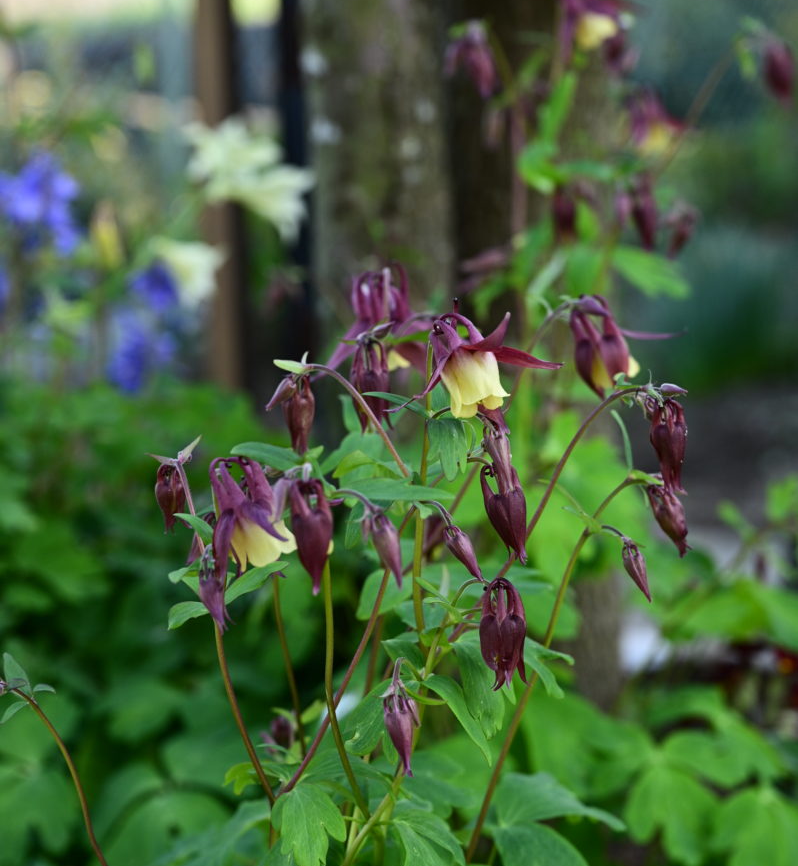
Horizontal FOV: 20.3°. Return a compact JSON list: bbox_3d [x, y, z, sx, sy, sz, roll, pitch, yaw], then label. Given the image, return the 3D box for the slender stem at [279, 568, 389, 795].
[{"bbox_3d":[-0.022,0.085,0.765,0.006,0.086,0.009,25,3,5],"label":"slender stem"}]

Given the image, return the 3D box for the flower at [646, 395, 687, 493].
[{"bbox_3d":[0.108,0.005,0.900,0.016,0.040,0.016,-5,7,0],"label":"flower"}]

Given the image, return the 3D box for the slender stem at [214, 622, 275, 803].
[{"bbox_3d":[-0.053,0.095,0.760,0.008,0.063,0.007,-18,12,0],"label":"slender stem"}]

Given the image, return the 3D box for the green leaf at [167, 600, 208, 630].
[{"bbox_3d":[-0.085,0.073,0.900,0.017,0.011,0.012,3,15,17],"label":"green leaf"}]

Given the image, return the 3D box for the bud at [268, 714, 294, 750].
[{"bbox_3d":[-0.045,0.114,0.850,0.010,0.014,0.010,-1,14,0],"label":"bud"}]

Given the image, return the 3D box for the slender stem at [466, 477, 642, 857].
[{"bbox_3d":[0.066,0.096,0.910,0.015,0.173,0.012,24,10,0],"label":"slender stem"}]

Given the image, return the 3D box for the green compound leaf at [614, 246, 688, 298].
[{"bbox_3d":[0.138,-0.088,1.220,0.042,0.025,0.025,-2,14,-6],"label":"green compound leaf"}]

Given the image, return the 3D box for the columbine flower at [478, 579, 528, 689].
[{"bbox_3d":[0.041,0.080,0.880,0.018,0.043,0.018,0,9,0],"label":"columbine flower"}]

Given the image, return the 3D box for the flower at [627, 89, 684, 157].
[{"bbox_3d":[0.117,-0.141,1.020,0.028,0.031,0.027,-8,17,-24],"label":"flower"}]

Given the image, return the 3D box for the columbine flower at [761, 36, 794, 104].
[{"bbox_3d":[0.172,-0.164,1.010,0.013,0.029,0.013,-13,13,0],"label":"columbine flower"}]

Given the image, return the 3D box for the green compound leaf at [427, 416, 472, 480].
[{"bbox_3d":[0.020,0.005,0.880,0.018,0.026,0.008,-1,5,0],"label":"green compound leaf"}]

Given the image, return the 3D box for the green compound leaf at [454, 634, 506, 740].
[{"bbox_3d":[0.028,0.087,0.765,0.017,0.036,0.014,-5,-5,-8],"label":"green compound leaf"}]

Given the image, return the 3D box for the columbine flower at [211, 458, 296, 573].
[{"bbox_3d":[-0.049,0.028,0.750,0.029,0.038,0.031,-10,18,-30],"label":"columbine flower"}]

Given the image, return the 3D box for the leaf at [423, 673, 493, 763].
[{"bbox_3d":[0.020,0.096,0.750,0.023,0.030,0.015,-1,15,0],"label":"leaf"}]

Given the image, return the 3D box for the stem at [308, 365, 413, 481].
[{"bbox_3d":[-0.016,-0.005,0.890,0.011,0.061,0.009,-42,6,0],"label":"stem"}]

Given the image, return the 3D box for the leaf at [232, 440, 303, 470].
[{"bbox_3d":[-0.045,0.008,0.760,0.024,0.011,0.018,-1,15,0],"label":"leaf"}]

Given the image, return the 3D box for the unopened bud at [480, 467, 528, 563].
[{"bbox_3d":[0.041,0.032,0.870,0.017,0.038,0.017,-9,9,0],"label":"unopened bud"}]

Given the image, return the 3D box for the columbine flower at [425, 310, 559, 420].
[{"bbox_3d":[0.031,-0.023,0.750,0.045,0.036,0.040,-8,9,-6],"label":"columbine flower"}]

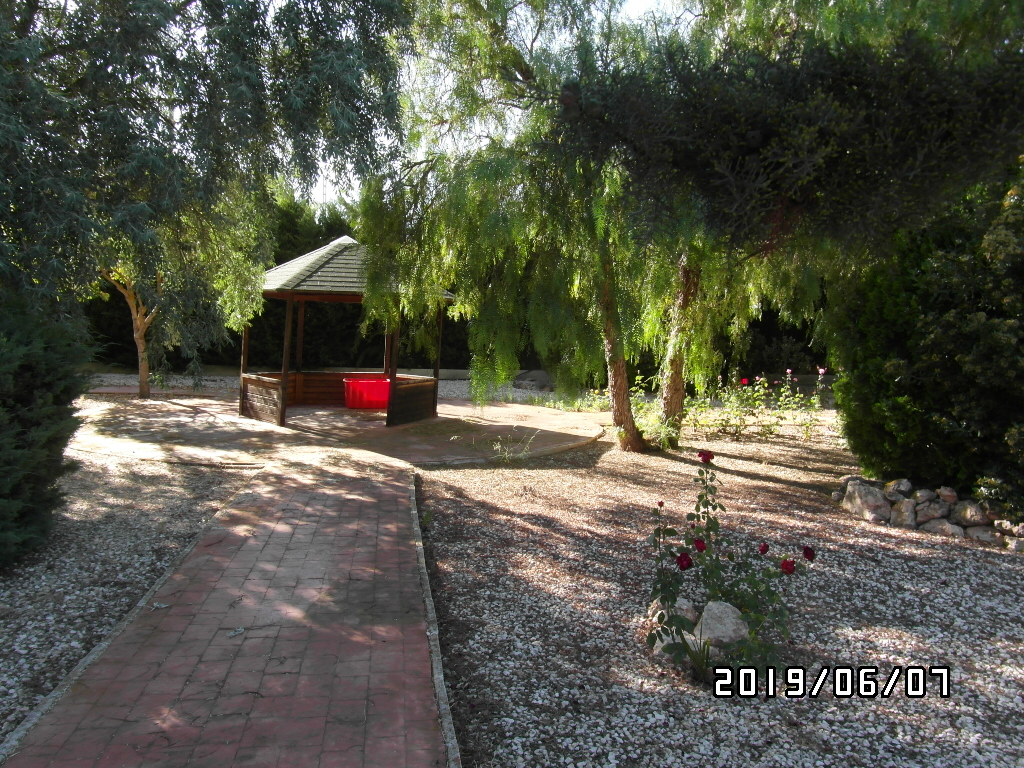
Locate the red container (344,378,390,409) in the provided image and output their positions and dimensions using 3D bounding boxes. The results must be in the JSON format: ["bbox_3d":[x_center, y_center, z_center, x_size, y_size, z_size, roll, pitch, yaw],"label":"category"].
[{"bbox_3d":[-2.809,0.196,13.900,0.890,0.530,0.580,1,4,-13],"label":"red container"}]

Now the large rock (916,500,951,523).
[{"bbox_3d":[3.782,1.144,6.370,0.300,0.190,0.250,4,4,31],"label":"large rock"}]

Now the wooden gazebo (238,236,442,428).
[{"bbox_3d":[-3.054,-1.041,12.930,3.800,3.271,3.400,1,4,-13],"label":"wooden gazebo"}]

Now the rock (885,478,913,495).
[{"bbox_3d":[3.783,1.018,6.950,0.270,0.180,0.240,4,4,29],"label":"rock"}]

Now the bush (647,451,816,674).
[{"bbox_3d":[1.071,0.871,3.464,0.788,1.051,0.650,3,4,18],"label":"bush"}]

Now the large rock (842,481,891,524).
[{"bbox_3d":[3.355,1.114,6.700,0.460,0.340,0.380,4,4,27],"label":"large rock"}]

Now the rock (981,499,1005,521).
[{"bbox_3d":[4.277,1.126,6.320,0.250,0.200,0.240,5,4,35],"label":"rock"}]

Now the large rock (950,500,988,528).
[{"bbox_3d":[4.008,1.139,6.220,0.330,0.230,0.270,5,4,33],"label":"large rock"}]

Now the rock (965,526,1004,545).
[{"bbox_3d":[3.975,1.280,5.960,0.330,0.160,0.260,5,4,34],"label":"rock"}]

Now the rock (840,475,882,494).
[{"bbox_3d":[3.608,1.061,7.350,0.420,0.250,0.340,4,4,27],"label":"rock"}]

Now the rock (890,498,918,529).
[{"bbox_3d":[3.549,1.171,6.420,0.250,0.260,0.240,4,4,29],"label":"rock"}]

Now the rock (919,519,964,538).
[{"bbox_3d":[3.726,1.254,6.160,0.400,0.160,0.280,5,4,32],"label":"rock"}]

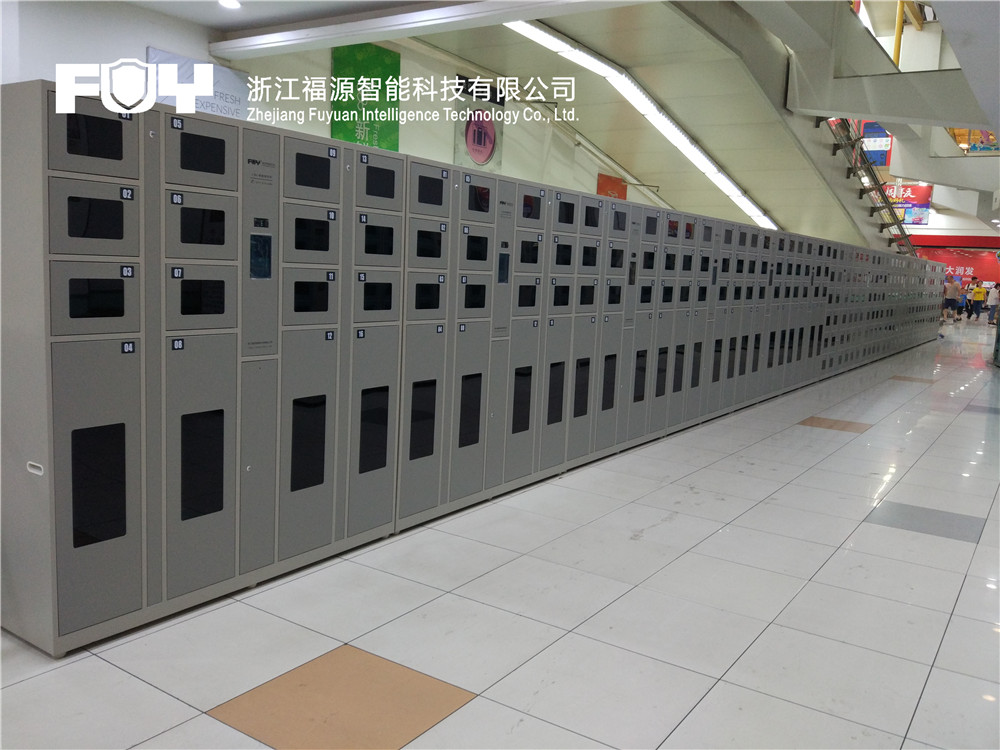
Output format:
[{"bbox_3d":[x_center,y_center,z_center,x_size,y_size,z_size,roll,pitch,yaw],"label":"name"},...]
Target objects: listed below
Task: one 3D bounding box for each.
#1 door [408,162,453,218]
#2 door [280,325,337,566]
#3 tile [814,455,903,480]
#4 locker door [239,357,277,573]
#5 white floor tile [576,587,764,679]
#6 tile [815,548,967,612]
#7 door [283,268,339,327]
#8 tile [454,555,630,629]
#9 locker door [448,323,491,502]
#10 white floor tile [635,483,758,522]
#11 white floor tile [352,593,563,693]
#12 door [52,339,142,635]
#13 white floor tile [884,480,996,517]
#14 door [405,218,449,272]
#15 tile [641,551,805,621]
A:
[{"bbox_3d":[-0.354,-0.929,4.093,0.025,0.243,0.318,7,9,34],"label":"door"},{"bbox_3d":[-0.866,0.305,3.639,0.030,1.018,0.315,8,9,34],"label":"door"},{"bbox_3d":[2.746,0.712,6.143,0.600,0.012,0.600,7,9,34],"label":"tile"},{"bbox_3d":[-0.996,0.376,3.323,0.020,0.873,0.182,8,9,34],"label":"locker door"},{"bbox_3d":[0.694,1.012,3.228,0.600,0.012,0.600,7,9,34],"label":"white floor tile"},{"bbox_3d":[1.858,0.973,3.856,0.600,0.012,0.600,7,9,34],"label":"tile"},{"bbox_3d":[-0.826,-0.339,3.517,0.025,0.243,0.318,7,9,34],"label":"door"},{"bbox_3d":[0.203,0.948,3.566,0.600,0.012,0.600,7,9,34],"label":"tile"},{"bbox_3d":[-0.169,0.197,4.522,0.020,0.990,0.318,8,9,34],"label":"locker door"},{"bbox_3d":[1.225,0.797,5.012,0.600,0.012,0.600,7,9,34],"label":"white floor tile"},{"bbox_3d":[-0.145,0.976,3.001,0.590,0.010,0.590,8,9,34],"label":"white floor tile"},{"bbox_3d":[-1.422,0.388,2.872,0.020,1.023,0.311,7,9,34],"label":"door"},{"bbox_3d":[2.895,0.825,5.316,0.600,0.012,0.600,7,9,34],"label":"white floor tile"},{"bbox_3d":[-0.368,-0.666,4.128,0.020,0.245,0.314,7,9,34],"label":"door"},{"bbox_3d":[1.031,0.961,3.707,0.600,0.010,0.600,7,9,34],"label":"tile"}]

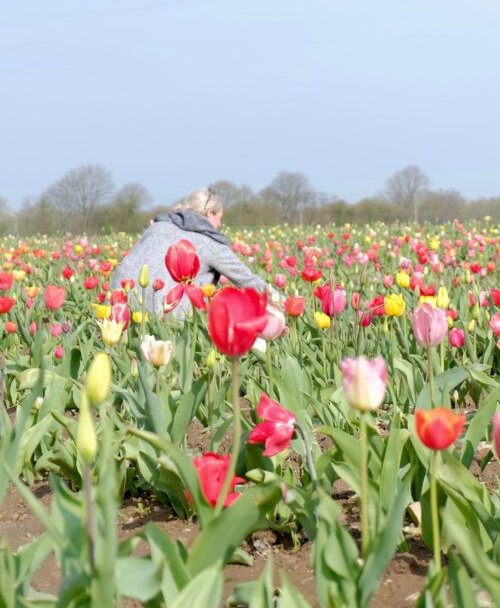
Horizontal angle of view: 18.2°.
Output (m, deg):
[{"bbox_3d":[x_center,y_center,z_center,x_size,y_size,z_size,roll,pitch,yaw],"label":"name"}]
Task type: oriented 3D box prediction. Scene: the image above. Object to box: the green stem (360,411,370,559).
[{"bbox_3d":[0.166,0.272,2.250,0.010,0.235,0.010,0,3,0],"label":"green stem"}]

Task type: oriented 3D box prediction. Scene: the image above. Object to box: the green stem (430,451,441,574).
[{"bbox_3d":[0.289,0.325,2.420,0.011,0.195,0.011,-2,3,0],"label":"green stem"}]

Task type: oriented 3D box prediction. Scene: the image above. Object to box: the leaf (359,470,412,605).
[{"bbox_3d":[0.208,0.368,2.420,0.060,0.225,0.060,17,3,0],"label":"leaf"}]

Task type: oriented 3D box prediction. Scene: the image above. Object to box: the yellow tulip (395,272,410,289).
[{"bbox_3d":[0.587,-0.092,6.000,0.055,0.066,0.054,0,3,0],"label":"yellow tulip"}]

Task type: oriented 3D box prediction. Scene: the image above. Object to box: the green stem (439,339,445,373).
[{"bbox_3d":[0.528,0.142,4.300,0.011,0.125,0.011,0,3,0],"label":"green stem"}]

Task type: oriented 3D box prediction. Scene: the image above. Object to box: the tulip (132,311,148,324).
[{"bbox_3d":[-0.322,0.041,4.600,0.047,0.038,0.046,0,3,0],"label":"tulip"}]

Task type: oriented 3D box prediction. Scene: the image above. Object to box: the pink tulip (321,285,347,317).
[{"bbox_3d":[0.230,-0.005,4.250,0.066,0.080,0.063,0,3,0],"label":"pink tulip"}]

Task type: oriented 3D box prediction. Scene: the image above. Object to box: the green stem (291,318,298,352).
[{"bbox_3d":[0.125,0.085,4.400,0.013,0.098,0.012,0,3,0],"label":"green stem"}]

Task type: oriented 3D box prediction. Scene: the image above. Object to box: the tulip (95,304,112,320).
[{"bbox_3d":[-0.440,0.023,4.700,0.049,0.047,0.048,0,3,0],"label":"tulip"}]

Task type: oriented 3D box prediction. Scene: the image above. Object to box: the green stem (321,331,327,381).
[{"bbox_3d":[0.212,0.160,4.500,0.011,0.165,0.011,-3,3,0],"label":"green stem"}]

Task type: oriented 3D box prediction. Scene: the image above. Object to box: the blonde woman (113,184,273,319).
[{"bbox_3d":[-0.307,-0.207,7.850,0.600,0.800,0.680,3,4,41],"label":"blonde woman"}]

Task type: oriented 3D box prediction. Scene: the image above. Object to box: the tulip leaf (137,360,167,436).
[{"bbox_3d":[-0.188,0.180,2.980,0.056,0.153,0.045,0,3,0],"label":"tulip leaf"}]

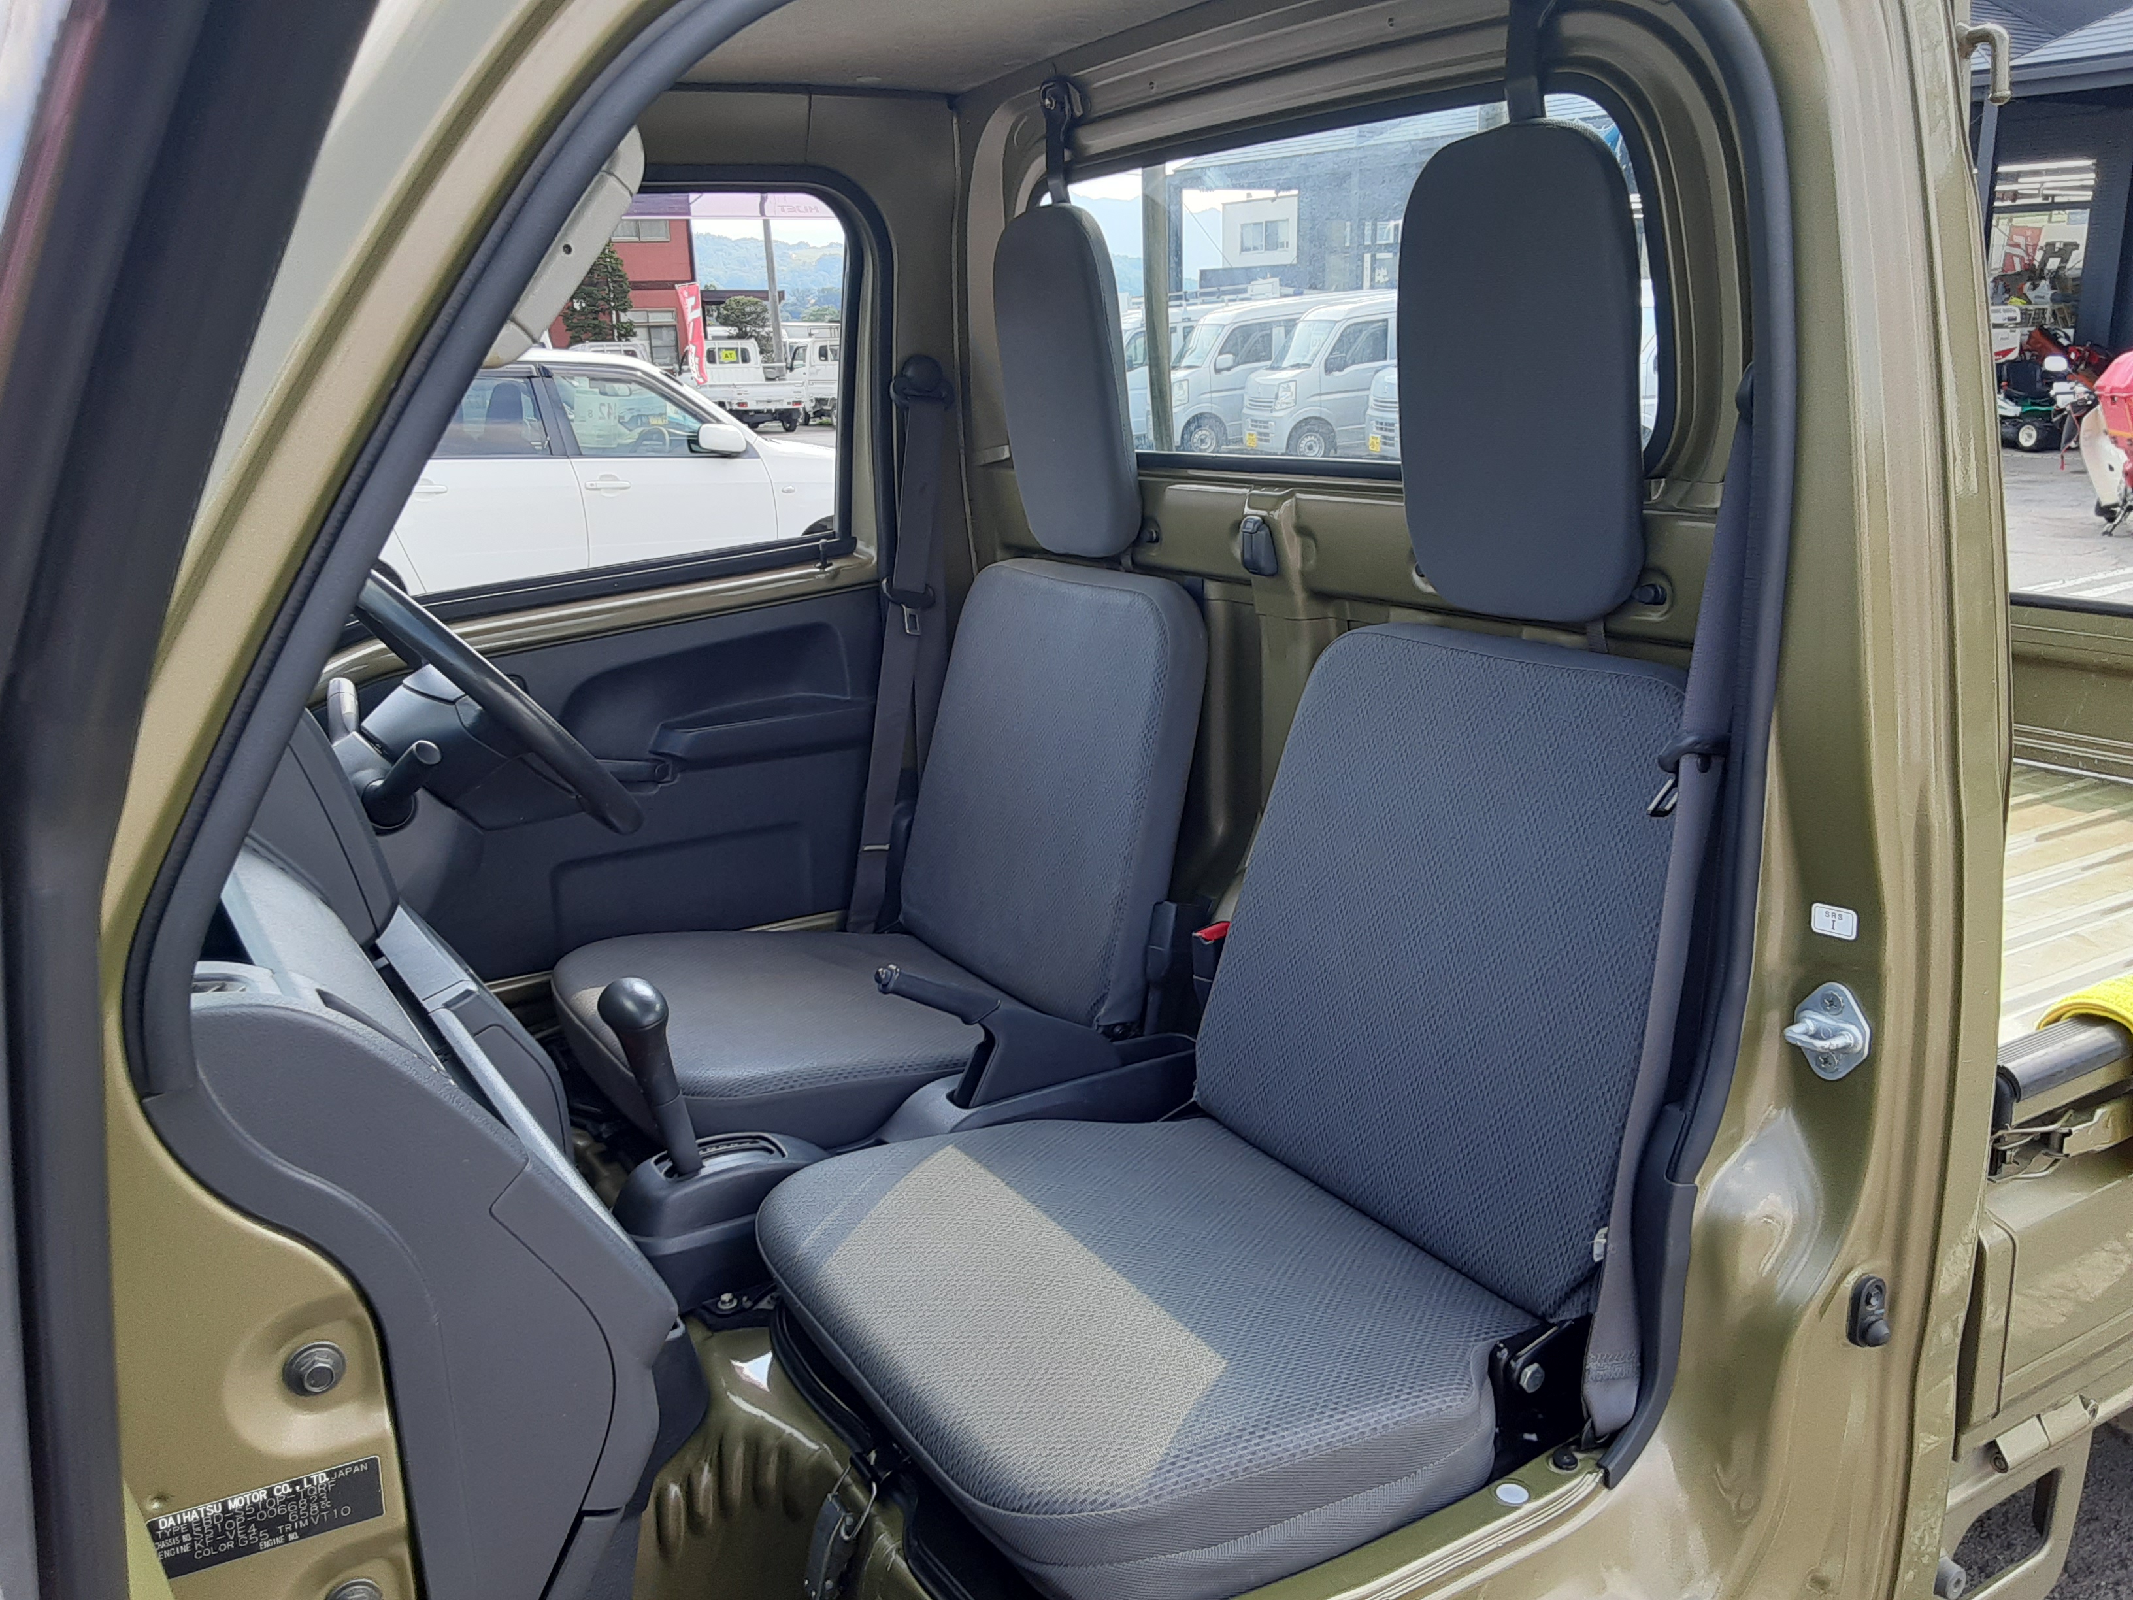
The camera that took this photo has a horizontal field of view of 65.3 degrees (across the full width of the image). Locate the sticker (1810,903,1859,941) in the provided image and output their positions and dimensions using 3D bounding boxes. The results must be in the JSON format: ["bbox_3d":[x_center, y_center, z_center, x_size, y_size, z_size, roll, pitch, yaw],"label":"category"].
[{"bbox_3d":[0.441,0.070,0.956,0.001,0.018,0.030,-14,19,-39],"label":"sticker"}]

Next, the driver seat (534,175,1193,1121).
[{"bbox_3d":[-0.227,-0.152,1.693,0.580,0.870,0.480,-11,17,-30],"label":"driver seat"}]

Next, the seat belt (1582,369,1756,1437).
[{"bbox_3d":[0.381,0.074,1.042,0.085,0.670,0.065,2,7,-32],"label":"seat belt"}]

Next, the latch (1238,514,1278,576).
[{"bbox_3d":[0.176,-0.233,1.522,0.028,0.056,0.025,-11,17,-30],"label":"latch"}]

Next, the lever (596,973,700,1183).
[{"bbox_3d":[-0.318,0.219,1.308,0.055,0.180,0.052,-21,22,-27],"label":"lever"}]

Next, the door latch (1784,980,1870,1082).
[{"bbox_3d":[0.440,0.139,0.969,0.032,0.058,0.047,-14,19,-39],"label":"door latch"}]

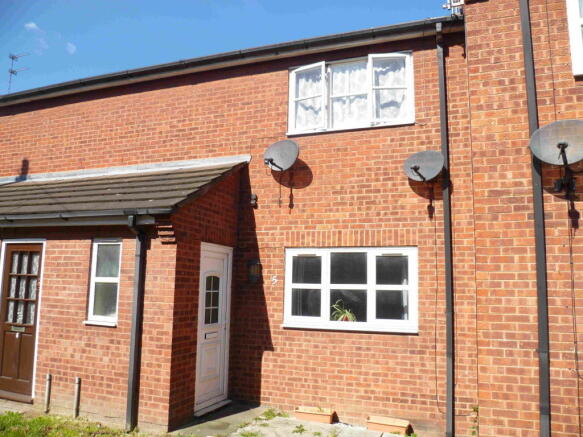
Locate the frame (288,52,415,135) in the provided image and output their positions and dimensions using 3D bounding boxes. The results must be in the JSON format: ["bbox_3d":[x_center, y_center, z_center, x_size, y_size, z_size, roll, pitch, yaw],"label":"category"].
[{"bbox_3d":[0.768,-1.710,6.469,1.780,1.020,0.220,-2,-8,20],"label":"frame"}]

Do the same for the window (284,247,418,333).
[{"bbox_3d":[0.754,0.926,6.232,1.800,1.070,0.110,-2,-8,20],"label":"window"}]

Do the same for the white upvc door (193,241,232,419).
[{"bbox_3d":[-1.052,1.416,6.272,0.100,2.120,0.920,-2,-8,20],"label":"white upvc door"}]

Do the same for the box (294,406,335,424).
[{"bbox_3d":[0.309,2.479,5.927,0.480,0.125,0.170,-2,-8,20],"label":"box"}]

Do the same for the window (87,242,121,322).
[{"bbox_3d":[-2.300,0.768,5.842,0.500,1.030,0.090,-2,-8,20],"label":"window"}]

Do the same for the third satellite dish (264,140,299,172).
[{"bbox_3d":[-0.153,-0.869,6.499,0.540,0.450,0.340,-5,-9,39],"label":"third satellite dish"}]

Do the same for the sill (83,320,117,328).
[{"bbox_3d":[-2.321,1.283,5.728,0.500,0.045,0.130,-2,-8,20],"label":"sill"}]

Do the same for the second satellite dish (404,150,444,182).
[{"bbox_3d":[1.609,-0.654,5.813,0.510,0.420,0.330,-5,-9,39],"label":"second satellite dish"}]

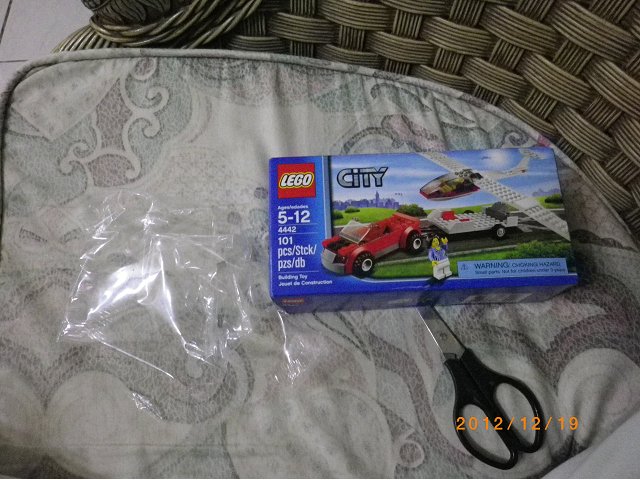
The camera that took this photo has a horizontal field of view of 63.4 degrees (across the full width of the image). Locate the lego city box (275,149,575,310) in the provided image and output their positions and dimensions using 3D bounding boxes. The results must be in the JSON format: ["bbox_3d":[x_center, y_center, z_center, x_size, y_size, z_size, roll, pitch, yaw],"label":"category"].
[{"bbox_3d":[0.090,-0.009,0.504,0.262,0.065,0.137,-3,71,3],"label":"lego city box"}]

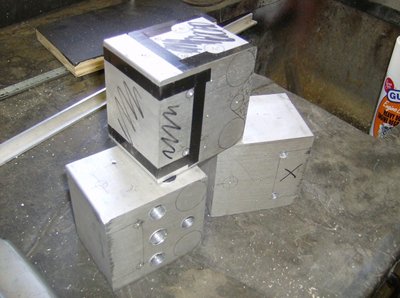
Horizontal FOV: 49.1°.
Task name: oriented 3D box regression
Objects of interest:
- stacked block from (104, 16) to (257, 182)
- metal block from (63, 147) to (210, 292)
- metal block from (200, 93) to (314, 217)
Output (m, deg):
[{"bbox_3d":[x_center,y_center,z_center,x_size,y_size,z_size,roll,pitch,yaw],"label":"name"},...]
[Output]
[{"bbox_3d":[-0.026,-0.066,0.545,0.138,0.138,0.109,-25,48,-30],"label":"stacked block"},{"bbox_3d":[-0.082,0.079,0.581,0.138,0.138,0.109,-22,47,-28],"label":"metal block"},{"bbox_3d":[0.076,0.008,0.680,0.138,0.138,0.109,-6,41,-12],"label":"metal block"}]

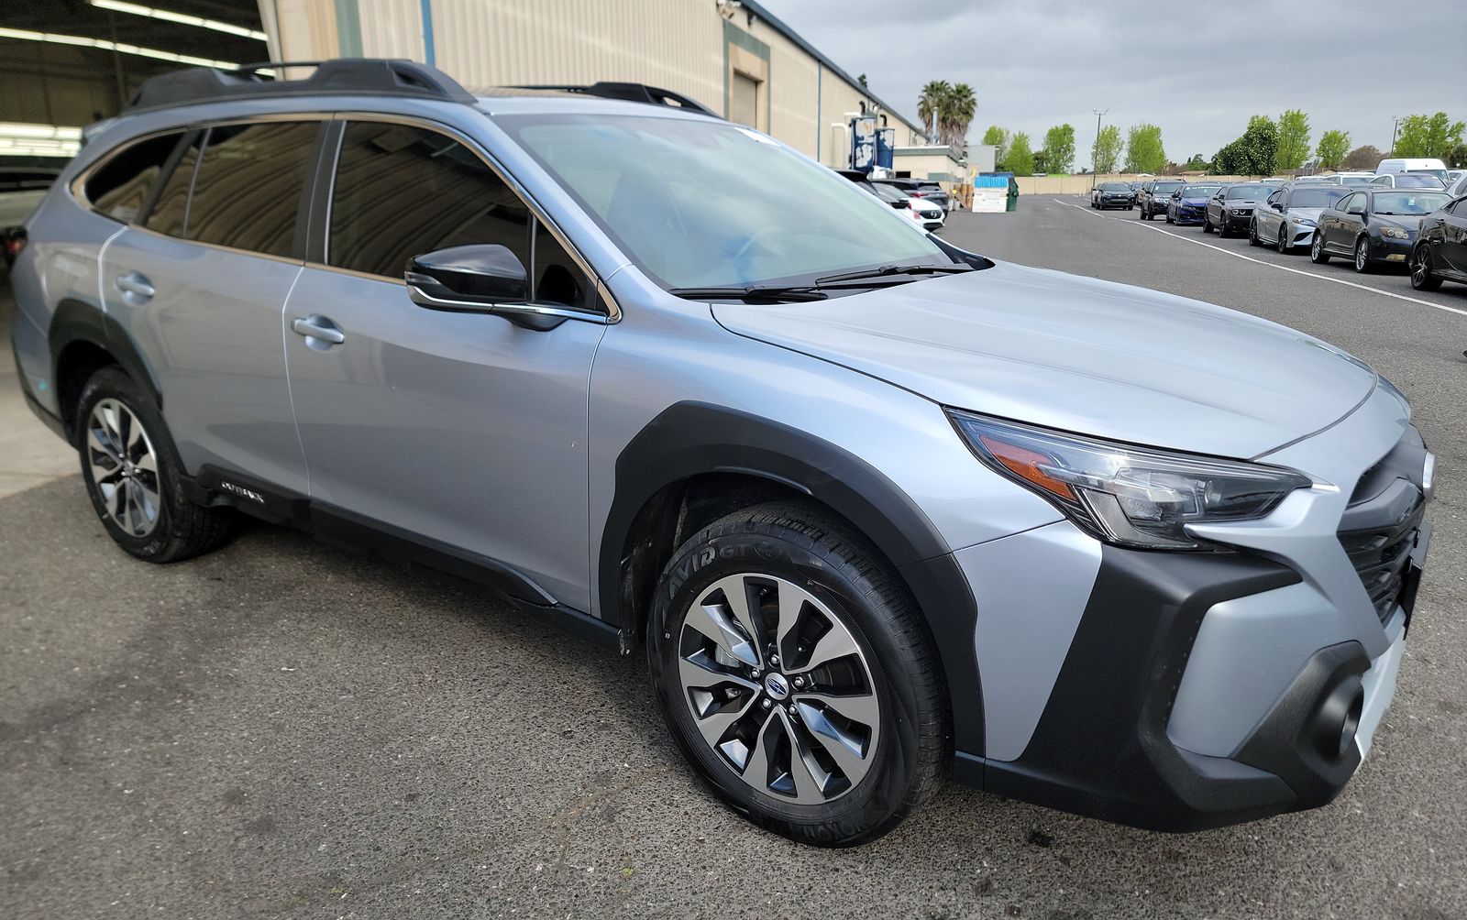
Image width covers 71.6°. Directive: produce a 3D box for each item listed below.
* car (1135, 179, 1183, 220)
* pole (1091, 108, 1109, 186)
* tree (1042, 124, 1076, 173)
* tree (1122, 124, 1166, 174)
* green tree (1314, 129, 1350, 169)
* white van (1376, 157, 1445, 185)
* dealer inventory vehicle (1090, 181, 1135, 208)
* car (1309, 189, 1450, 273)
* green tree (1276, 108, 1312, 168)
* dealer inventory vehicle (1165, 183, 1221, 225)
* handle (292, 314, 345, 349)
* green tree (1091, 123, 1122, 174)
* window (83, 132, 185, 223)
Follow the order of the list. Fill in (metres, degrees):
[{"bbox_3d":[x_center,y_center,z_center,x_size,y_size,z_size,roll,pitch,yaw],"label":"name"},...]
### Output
[{"bbox_3d":[19.022,-11.372,44.374,1.800,1.730,4.600,4,16,15],"label":"car"},{"bbox_3d":[34.929,-29.324,97.760,1.400,8.510,0.400,0,15,0],"label":"pole"},{"bbox_3d":[52.187,-48.303,163.083,5.200,11.050,5.200,0,15,0],"label":"tree"},{"bbox_3d":[54.608,-39.990,135.000,5.460,9.650,5.460,4,16,13],"label":"tree"},{"bbox_3d":[79.555,-39.610,135.000,4.720,8.860,4.720,4,16,13],"label":"green tree"},{"bbox_3d":[36.033,-14.528,54.014,2.030,2.720,5.900,4,16,15],"label":"white van"},{"bbox_3d":[23.974,-16.575,63.696,1.855,1.690,4.600,3,15,13],"label":"dealer inventory vehicle"},{"bbox_3d":[11.966,-4.192,18.428,1.755,1.415,4.420,4,16,14],"label":"car"},{"bbox_3d":[90.496,-49.902,164.750,5.300,13.080,5.300,0,15,0],"label":"green tree"},{"bbox_3d":[17.299,-9.449,37.569,1.860,1.450,4.880,5,16,15],"label":"dealer inventory vehicle"},{"bbox_3d":[-1.099,-0.345,2.725,0.218,0.085,0.056,16,22,32],"label":"handle"},{"bbox_3d":[49.589,-39.990,135.000,4.110,9.650,4.110,4,16,13],"label":"green tree"},{"bbox_3d":[-2.054,-0.950,3.440,0.580,0.330,0.070,11,-7,38],"label":"window"}]

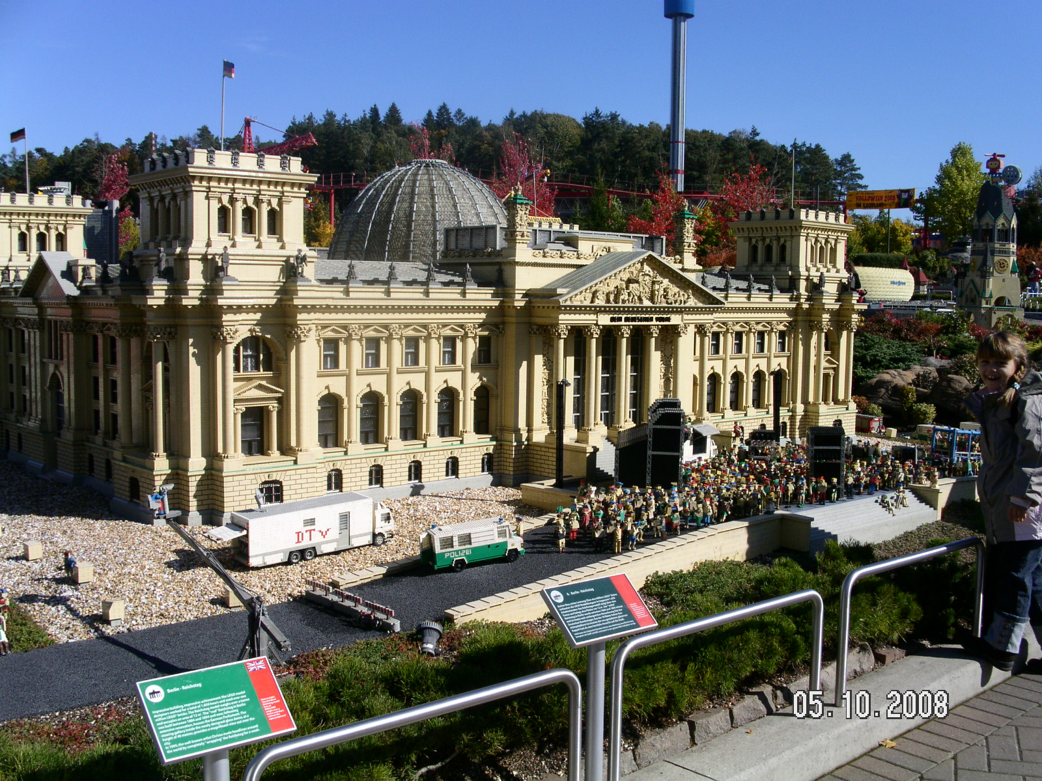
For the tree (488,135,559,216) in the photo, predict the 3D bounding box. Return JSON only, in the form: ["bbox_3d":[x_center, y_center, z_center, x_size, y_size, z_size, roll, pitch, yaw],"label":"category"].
[{"bbox_3d":[0.026,-4.247,30.201,1.794,4.995,1.794,1,5,0],"label":"tree"}]

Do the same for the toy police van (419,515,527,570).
[{"bbox_3d":[-0.164,0.524,3.899,0.395,0.155,0.095,-4,6,-41],"label":"toy police van"}]

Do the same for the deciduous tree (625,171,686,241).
[{"bbox_3d":[2.988,-3.053,25.141,1.548,3.495,1.548,1,5,0],"label":"deciduous tree"}]

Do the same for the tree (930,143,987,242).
[{"bbox_3d":[14.573,-5.358,38.235,1.974,5.827,1.974,1,5,0],"label":"tree"}]

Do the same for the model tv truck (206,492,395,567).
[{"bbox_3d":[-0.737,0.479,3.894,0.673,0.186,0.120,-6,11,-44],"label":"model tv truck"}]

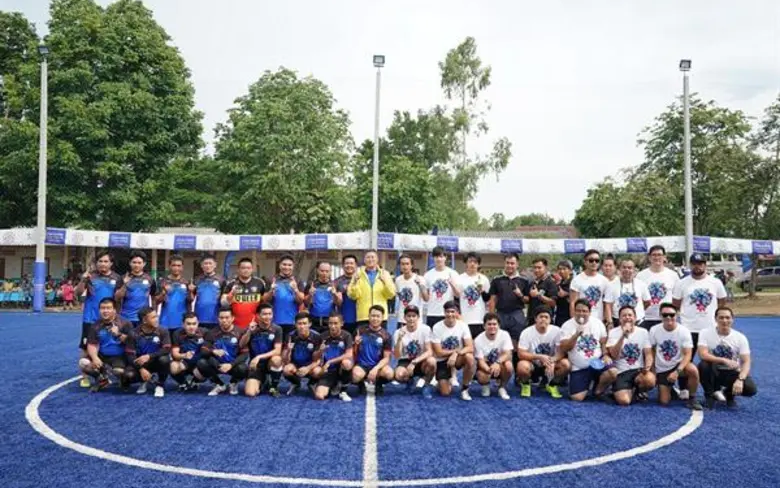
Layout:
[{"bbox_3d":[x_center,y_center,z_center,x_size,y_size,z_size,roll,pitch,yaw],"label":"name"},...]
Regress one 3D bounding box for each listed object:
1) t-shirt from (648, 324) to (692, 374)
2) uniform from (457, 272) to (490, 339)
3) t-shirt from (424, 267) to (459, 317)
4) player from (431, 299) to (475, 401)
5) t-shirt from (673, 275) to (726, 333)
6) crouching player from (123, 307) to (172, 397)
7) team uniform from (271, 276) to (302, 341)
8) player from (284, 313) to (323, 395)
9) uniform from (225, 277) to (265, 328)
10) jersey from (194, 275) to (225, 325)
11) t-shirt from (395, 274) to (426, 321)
[{"bbox_3d":[3.246,1.198,7.020,0.510,0.580,0.330,0,-2,18],"label":"t-shirt"},{"bbox_3d":[1.074,0.791,7.800,0.430,0.849,0.280,0,-2,6],"label":"uniform"},{"bbox_3d":[0.675,0.623,7.950,0.450,0.660,0.280,0,-2,5],"label":"t-shirt"},{"bbox_3d":[0.755,1.251,7.353,0.524,1.105,0.750,0,-2,0],"label":"player"},{"bbox_3d":[3.648,0.704,7.150,0.560,0.690,0.340,0,-2,20],"label":"t-shirt"},{"bbox_3d":[-2.993,1.281,7.422,0.585,1.005,0.660,1,-2,-15],"label":"crouching player"},{"bbox_3d":[-1.317,0.827,7.720,0.430,0.853,0.300,1,-2,-8],"label":"team uniform"},{"bbox_3d":[-1.072,1.306,7.466,0.500,0.990,0.680,1,-2,-6],"label":"player"},{"bbox_3d":[-1.894,0.773,7.950,0.540,0.695,0.330,1,-2,-15],"label":"uniform"},{"bbox_3d":[-2.284,0.710,7.720,0.430,0.655,0.280,1,-2,-13],"label":"jersey"},{"bbox_3d":[0.257,0.704,7.980,0.410,0.660,0.280,0,-2,-2],"label":"t-shirt"}]

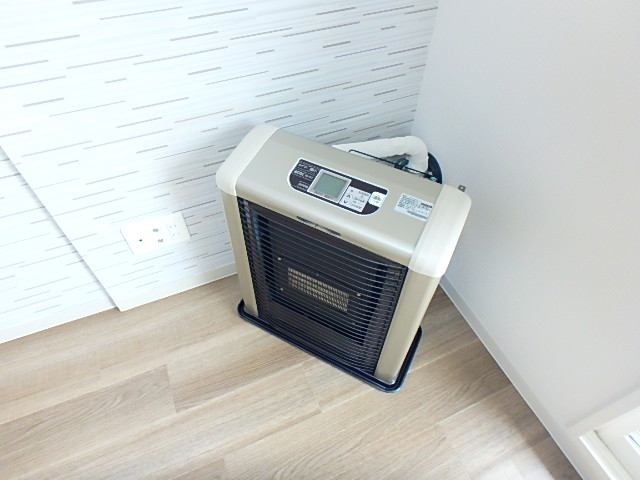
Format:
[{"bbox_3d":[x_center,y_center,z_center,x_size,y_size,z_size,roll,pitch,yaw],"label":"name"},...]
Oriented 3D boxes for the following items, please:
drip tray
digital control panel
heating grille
[{"bbox_3d":[0.034,0.257,1.252,0.557,0.022,0.251,22,53,17],"label":"drip tray"},{"bbox_3d":[0.028,-0.104,0.784,0.210,0.008,0.086,22,68,17],"label":"digital control panel"},{"bbox_3d":[-0.010,0.146,0.989,0.395,0.528,0.036,22,53,17],"label":"heating grille"}]

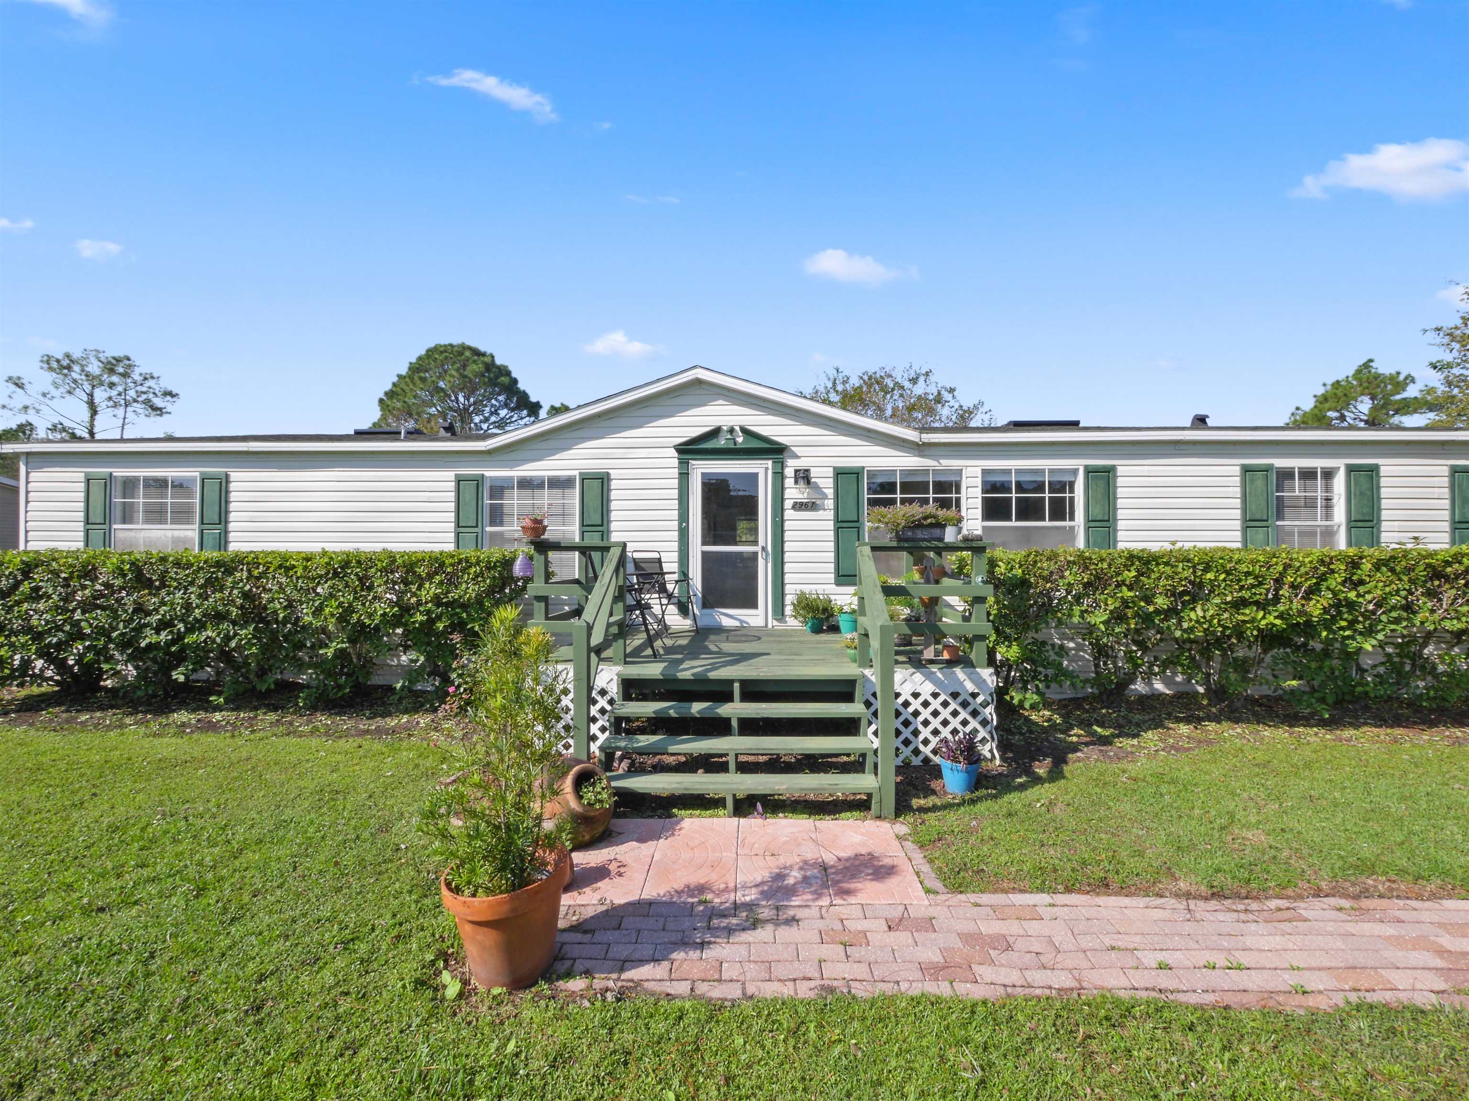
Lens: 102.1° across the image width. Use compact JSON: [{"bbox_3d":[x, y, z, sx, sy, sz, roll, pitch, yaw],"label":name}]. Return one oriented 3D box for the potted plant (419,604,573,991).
[{"bbox_3d":[-0.950,0.945,2.370,0.600,1.460,0.570,0,-1,0],"label":"potted plant"}]

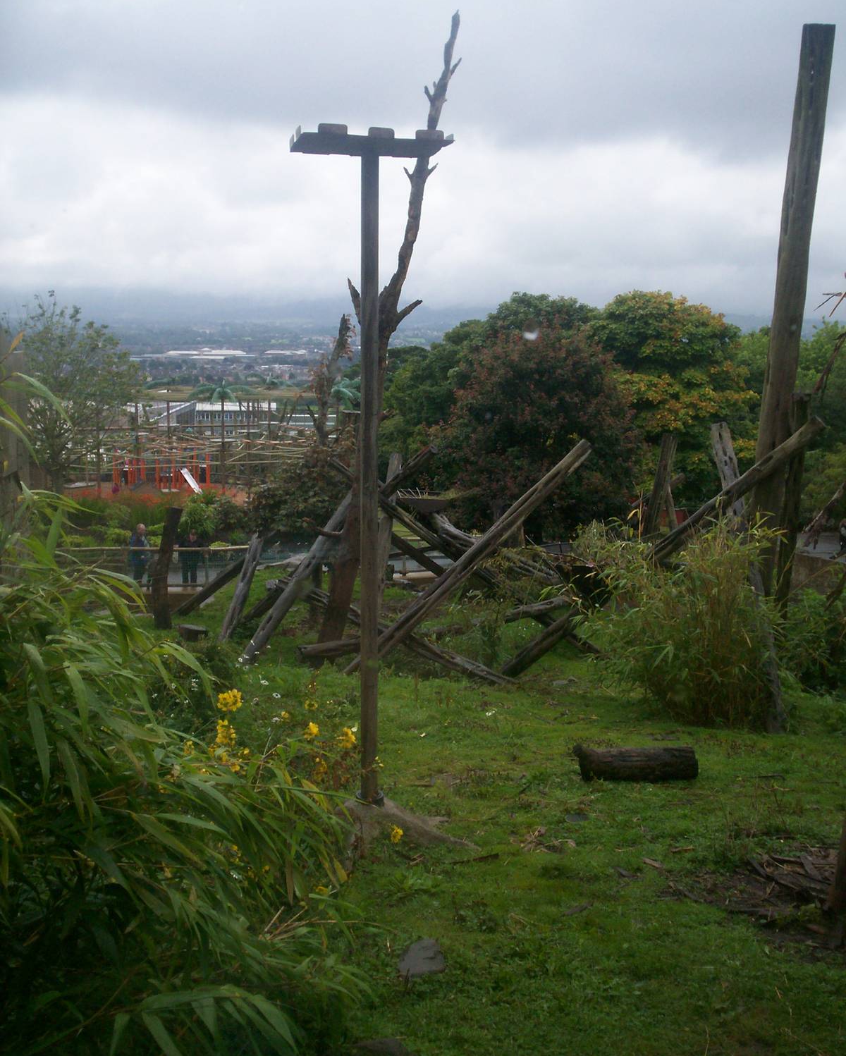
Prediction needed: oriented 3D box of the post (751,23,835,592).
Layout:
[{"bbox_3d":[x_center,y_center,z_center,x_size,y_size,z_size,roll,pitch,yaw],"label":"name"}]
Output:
[{"bbox_3d":[4.130,-1.936,13.170,0.380,7.019,0.380,2,11,0],"label":"post"}]

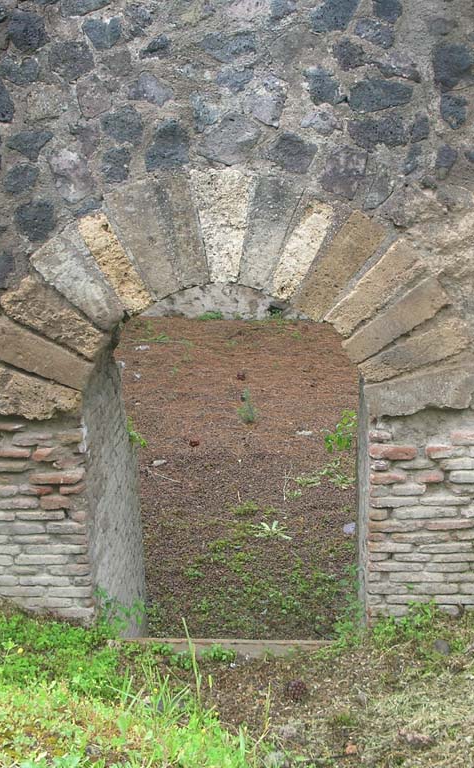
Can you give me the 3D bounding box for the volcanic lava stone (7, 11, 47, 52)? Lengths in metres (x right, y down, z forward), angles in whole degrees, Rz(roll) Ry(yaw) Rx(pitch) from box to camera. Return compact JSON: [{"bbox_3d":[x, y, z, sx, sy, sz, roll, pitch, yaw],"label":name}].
[{"bbox_3d":[-0.927,-1.577,4.665,0.182,0.179,0.135,-1,9,5],"label":"volcanic lava stone"}]

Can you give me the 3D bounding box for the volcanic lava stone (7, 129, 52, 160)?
[{"bbox_3d":[-0.933,-1.072,4.653,0.205,0.134,0.100,0,7,0],"label":"volcanic lava stone"}]

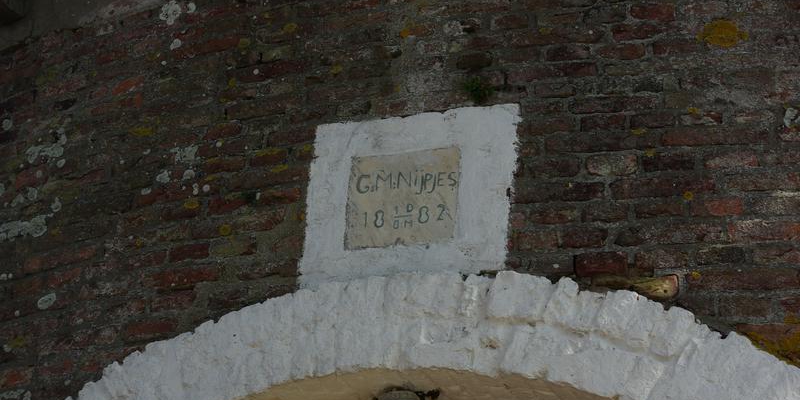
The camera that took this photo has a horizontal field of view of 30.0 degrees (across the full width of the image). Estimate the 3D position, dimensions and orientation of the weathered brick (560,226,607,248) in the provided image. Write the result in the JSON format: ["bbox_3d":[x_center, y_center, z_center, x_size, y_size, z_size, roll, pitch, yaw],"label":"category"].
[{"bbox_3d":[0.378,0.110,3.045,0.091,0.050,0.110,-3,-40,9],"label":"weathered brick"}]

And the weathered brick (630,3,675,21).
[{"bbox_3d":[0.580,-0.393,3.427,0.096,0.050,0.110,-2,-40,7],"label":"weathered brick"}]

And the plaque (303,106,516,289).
[{"bbox_3d":[0.025,0.005,3.173,0.453,0.443,0.060,-6,-40,12],"label":"plaque"}]

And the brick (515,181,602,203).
[{"bbox_3d":[0.339,0.014,3.127,0.185,0.048,0.100,-4,-40,9],"label":"brick"}]

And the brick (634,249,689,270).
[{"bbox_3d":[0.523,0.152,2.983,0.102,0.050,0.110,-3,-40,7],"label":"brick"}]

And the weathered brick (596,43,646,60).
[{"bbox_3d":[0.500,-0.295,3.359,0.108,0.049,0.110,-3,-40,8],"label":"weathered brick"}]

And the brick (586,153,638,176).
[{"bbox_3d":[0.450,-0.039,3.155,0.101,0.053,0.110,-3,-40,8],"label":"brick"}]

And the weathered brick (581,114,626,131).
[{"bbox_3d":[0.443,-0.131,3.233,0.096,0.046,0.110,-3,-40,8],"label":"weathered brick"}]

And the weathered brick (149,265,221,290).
[{"bbox_3d":[-0.445,0.196,3.219,0.161,0.048,0.100,-8,-41,16],"label":"weathered brick"}]

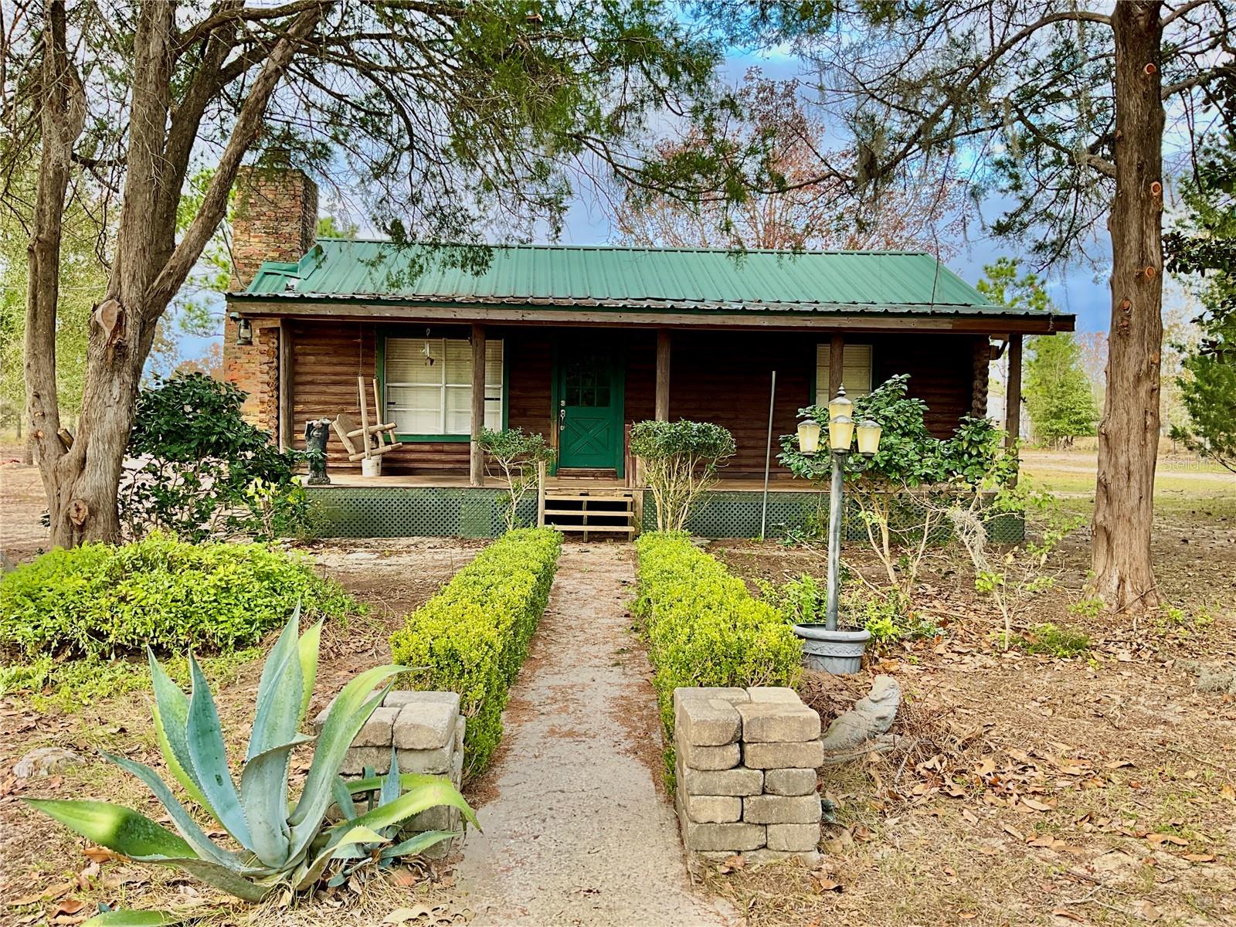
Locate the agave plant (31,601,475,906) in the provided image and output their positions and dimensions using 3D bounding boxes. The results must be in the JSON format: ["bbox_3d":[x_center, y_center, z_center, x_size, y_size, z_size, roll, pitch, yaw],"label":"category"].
[{"bbox_3d":[-1.185,0.915,3.312,1.400,0.870,1.100,1,2,0],"label":"agave plant"}]

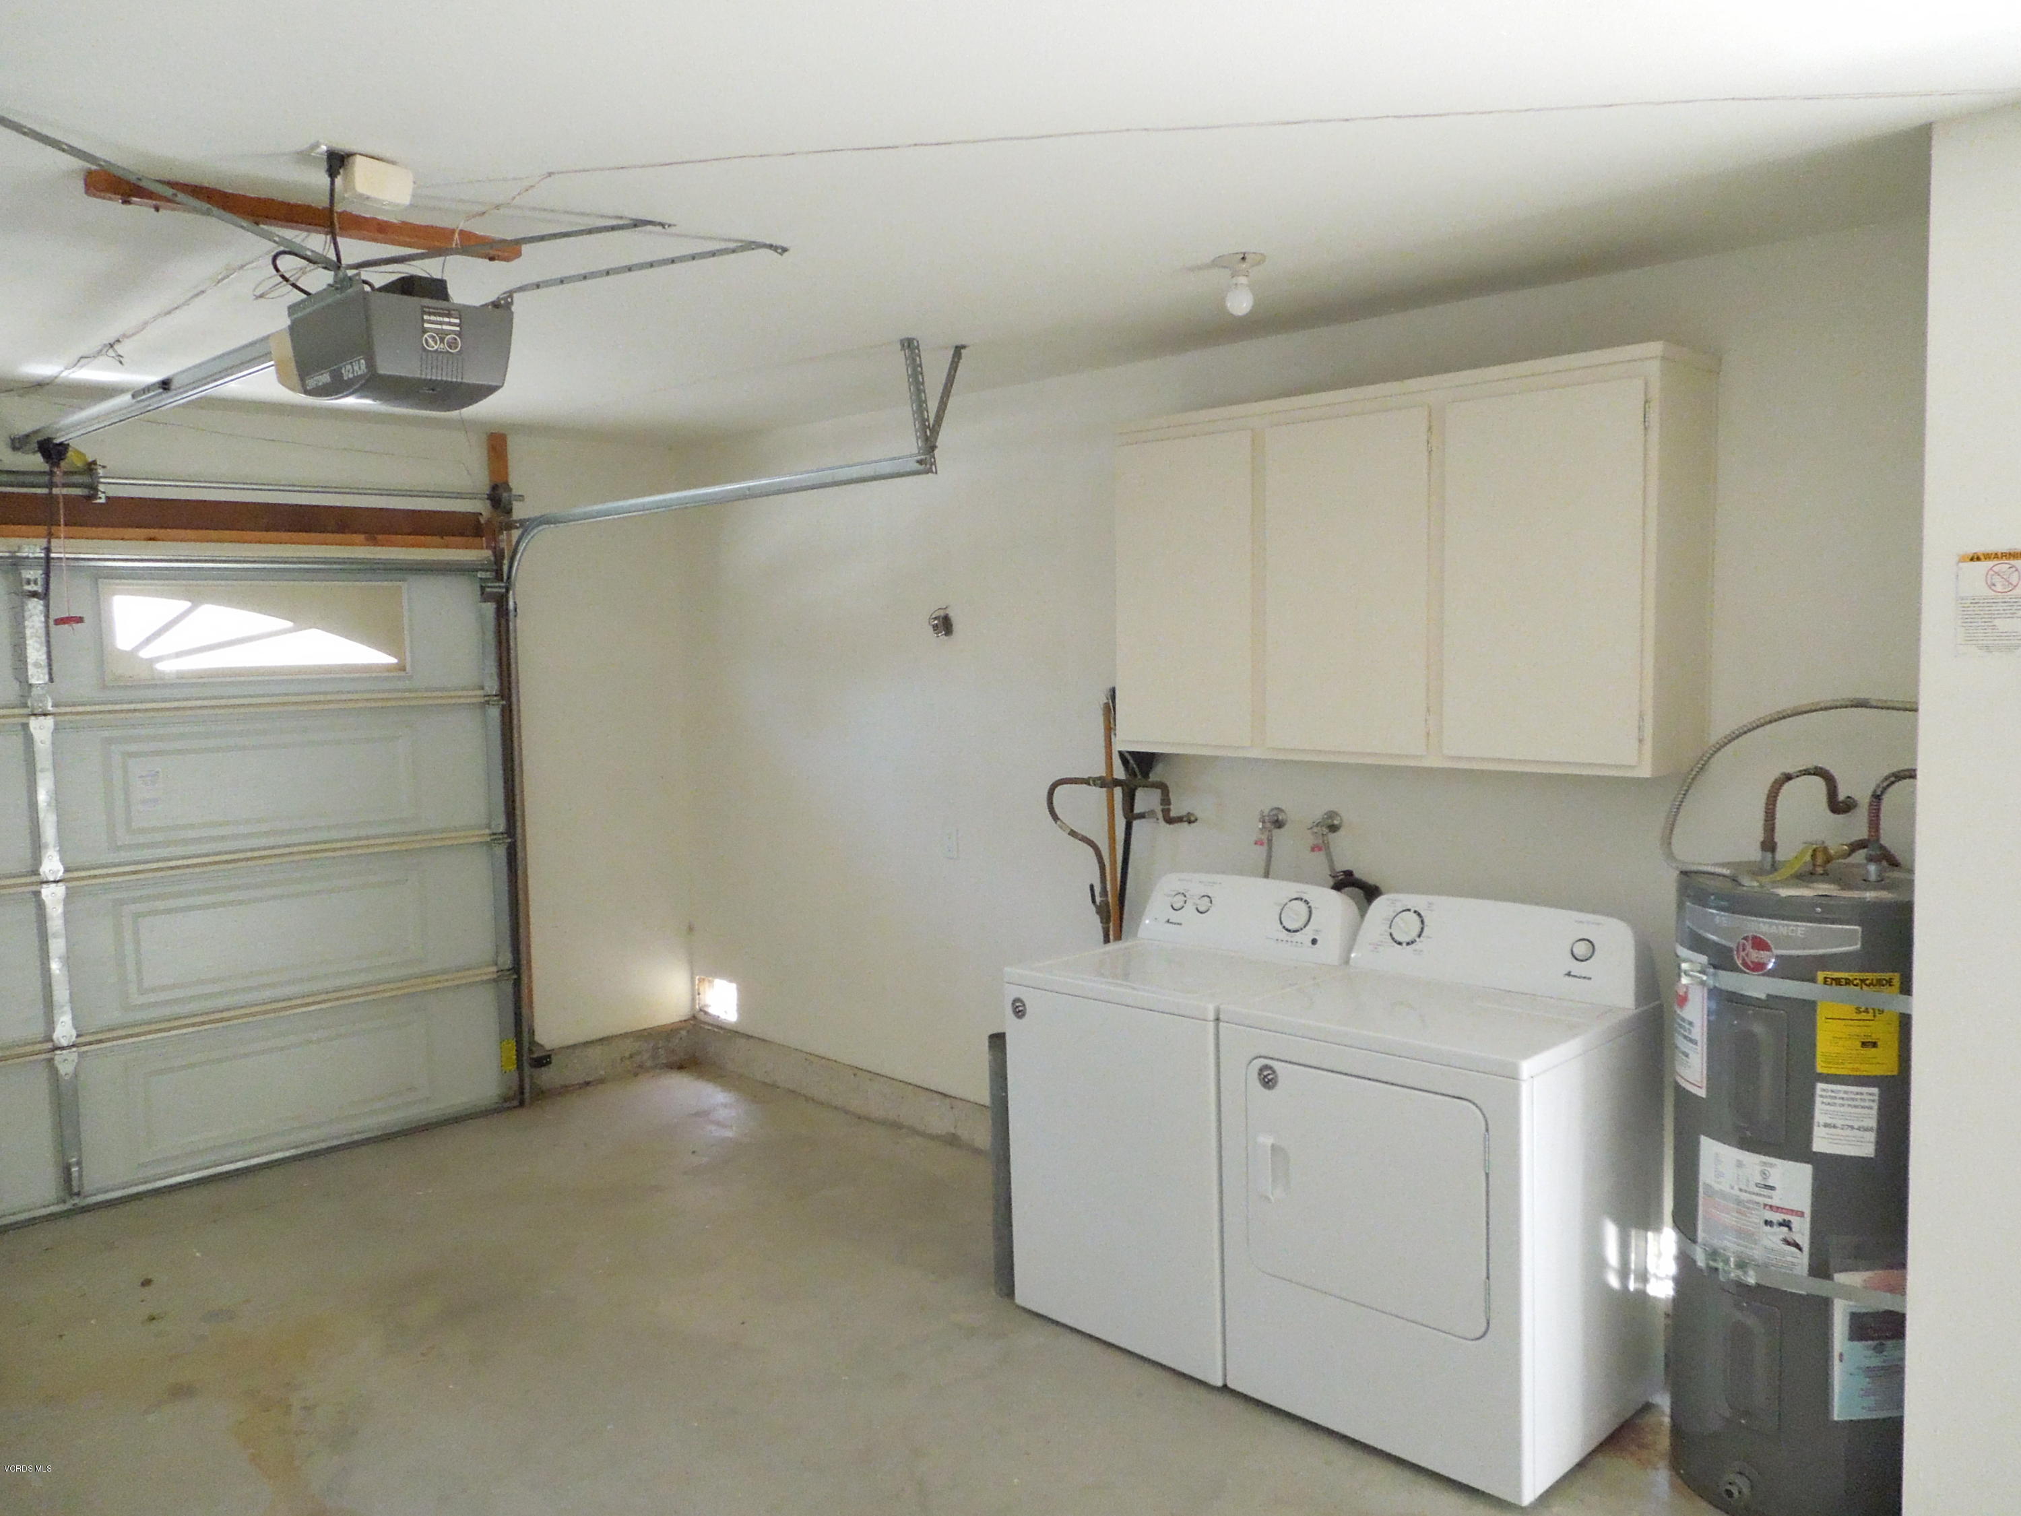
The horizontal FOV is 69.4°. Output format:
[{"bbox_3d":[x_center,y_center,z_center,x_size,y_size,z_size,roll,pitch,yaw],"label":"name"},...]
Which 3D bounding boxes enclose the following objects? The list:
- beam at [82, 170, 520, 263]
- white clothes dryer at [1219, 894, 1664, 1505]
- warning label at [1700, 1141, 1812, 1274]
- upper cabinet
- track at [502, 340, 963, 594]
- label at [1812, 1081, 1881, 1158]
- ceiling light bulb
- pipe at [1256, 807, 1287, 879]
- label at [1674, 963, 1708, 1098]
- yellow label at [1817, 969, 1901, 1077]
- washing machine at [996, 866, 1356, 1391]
[{"bbox_3d":[-1.395,-1.078,2.932,0.808,0.042,0.070,-4,5,-38],"label":"beam"},{"bbox_3d":[0.992,0.938,3.367,0.735,1.097,0.688,4,6,45],"label":"white clothes dryer"},{"bbox_3d":[1.434,0.877,2.831,0.026,0.231,0.224,-3,5,-32],"label":"warning label"},{"bbox_3d":[0.971,-0.468,3.809,1.540,0.934,0.333,4,6,45],"label":"upper cabinet"},{"bbox_3d":[-1.050,-0.924,5.017,2.493,0.638,0.279,4,6,45],"label":"track"},{"bbox_3d":[1.548,0.673,2.703,0.100,0.131,0.007,1,5,24],"label":"label"},{"bbox_3d":[0.531,-1.081,3.377,0.122,0.131,0.122,0,4,0],"label":"ceiling light bulb"},{"bbox_3d":[0.752,0.252,4.259,0.075,0.209,0.090,4,6,45],"label":"pipe"},{"bbox_3d":[1.391,0.534,3.001,0.021,0.286,0.202,0,4,10],"label":"label"},{"bbox_3d":[1.560,0.489,2.685,0.131,0.189,0.011,1,4,21],"label":"yellow label"},{"bbox_3d":[0.478,0.927,3.879,0.698,1.087,0.678,4,6,45],"label":"washing machine"}]

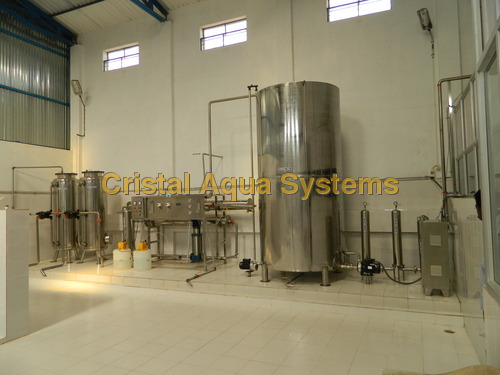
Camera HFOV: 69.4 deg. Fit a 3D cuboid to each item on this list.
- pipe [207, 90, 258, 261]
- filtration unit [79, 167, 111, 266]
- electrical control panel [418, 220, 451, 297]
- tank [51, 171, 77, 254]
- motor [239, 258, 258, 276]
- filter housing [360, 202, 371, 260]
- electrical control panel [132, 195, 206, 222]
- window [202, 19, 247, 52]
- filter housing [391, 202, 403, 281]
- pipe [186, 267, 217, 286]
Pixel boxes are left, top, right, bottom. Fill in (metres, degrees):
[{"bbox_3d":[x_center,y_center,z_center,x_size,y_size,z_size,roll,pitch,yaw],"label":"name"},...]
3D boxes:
[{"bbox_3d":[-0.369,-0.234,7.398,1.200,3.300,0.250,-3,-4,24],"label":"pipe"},{"bbox_3d":[-3.976,0.744,9.352,0.660,2.350,0.620,-1,-3,-1],"label":"filtration unit"},{"bbox_3d":[2.572,0.969,5.003,0.300,0.980,0.360,-2,-3,20],"label":"electrical control panel"},{"bbox_3d":[-4.433,0.719,8.708,0.580,2.120,0.620,-2,-3,23],"label":"tank"},{"bbox_3d":[-0.012,1.426,6.383,0.310,0.305,0.180,-2,-3,23],"label":"motor"},{"bbox_3d":[1.906,0.882,5.928,0.180,1.260,0.180,-2,-3,23],"label":"filter housing"},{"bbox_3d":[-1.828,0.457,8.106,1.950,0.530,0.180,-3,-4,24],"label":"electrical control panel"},{"bbox_3d":[-0.606,-3.599,8.517,1.210,0.610,0.120,-2,-3,23],"label":"window"},{"bbox_3d":[2.343,0.863,5.717,0.180,1.260,0.180,-2,-3,23],"label":"filter housing"},{"bbox_3d":[-0.819,1.561,6.370,0.140,0.130,1.100,-2,-3,23],"label":"pipe"}]

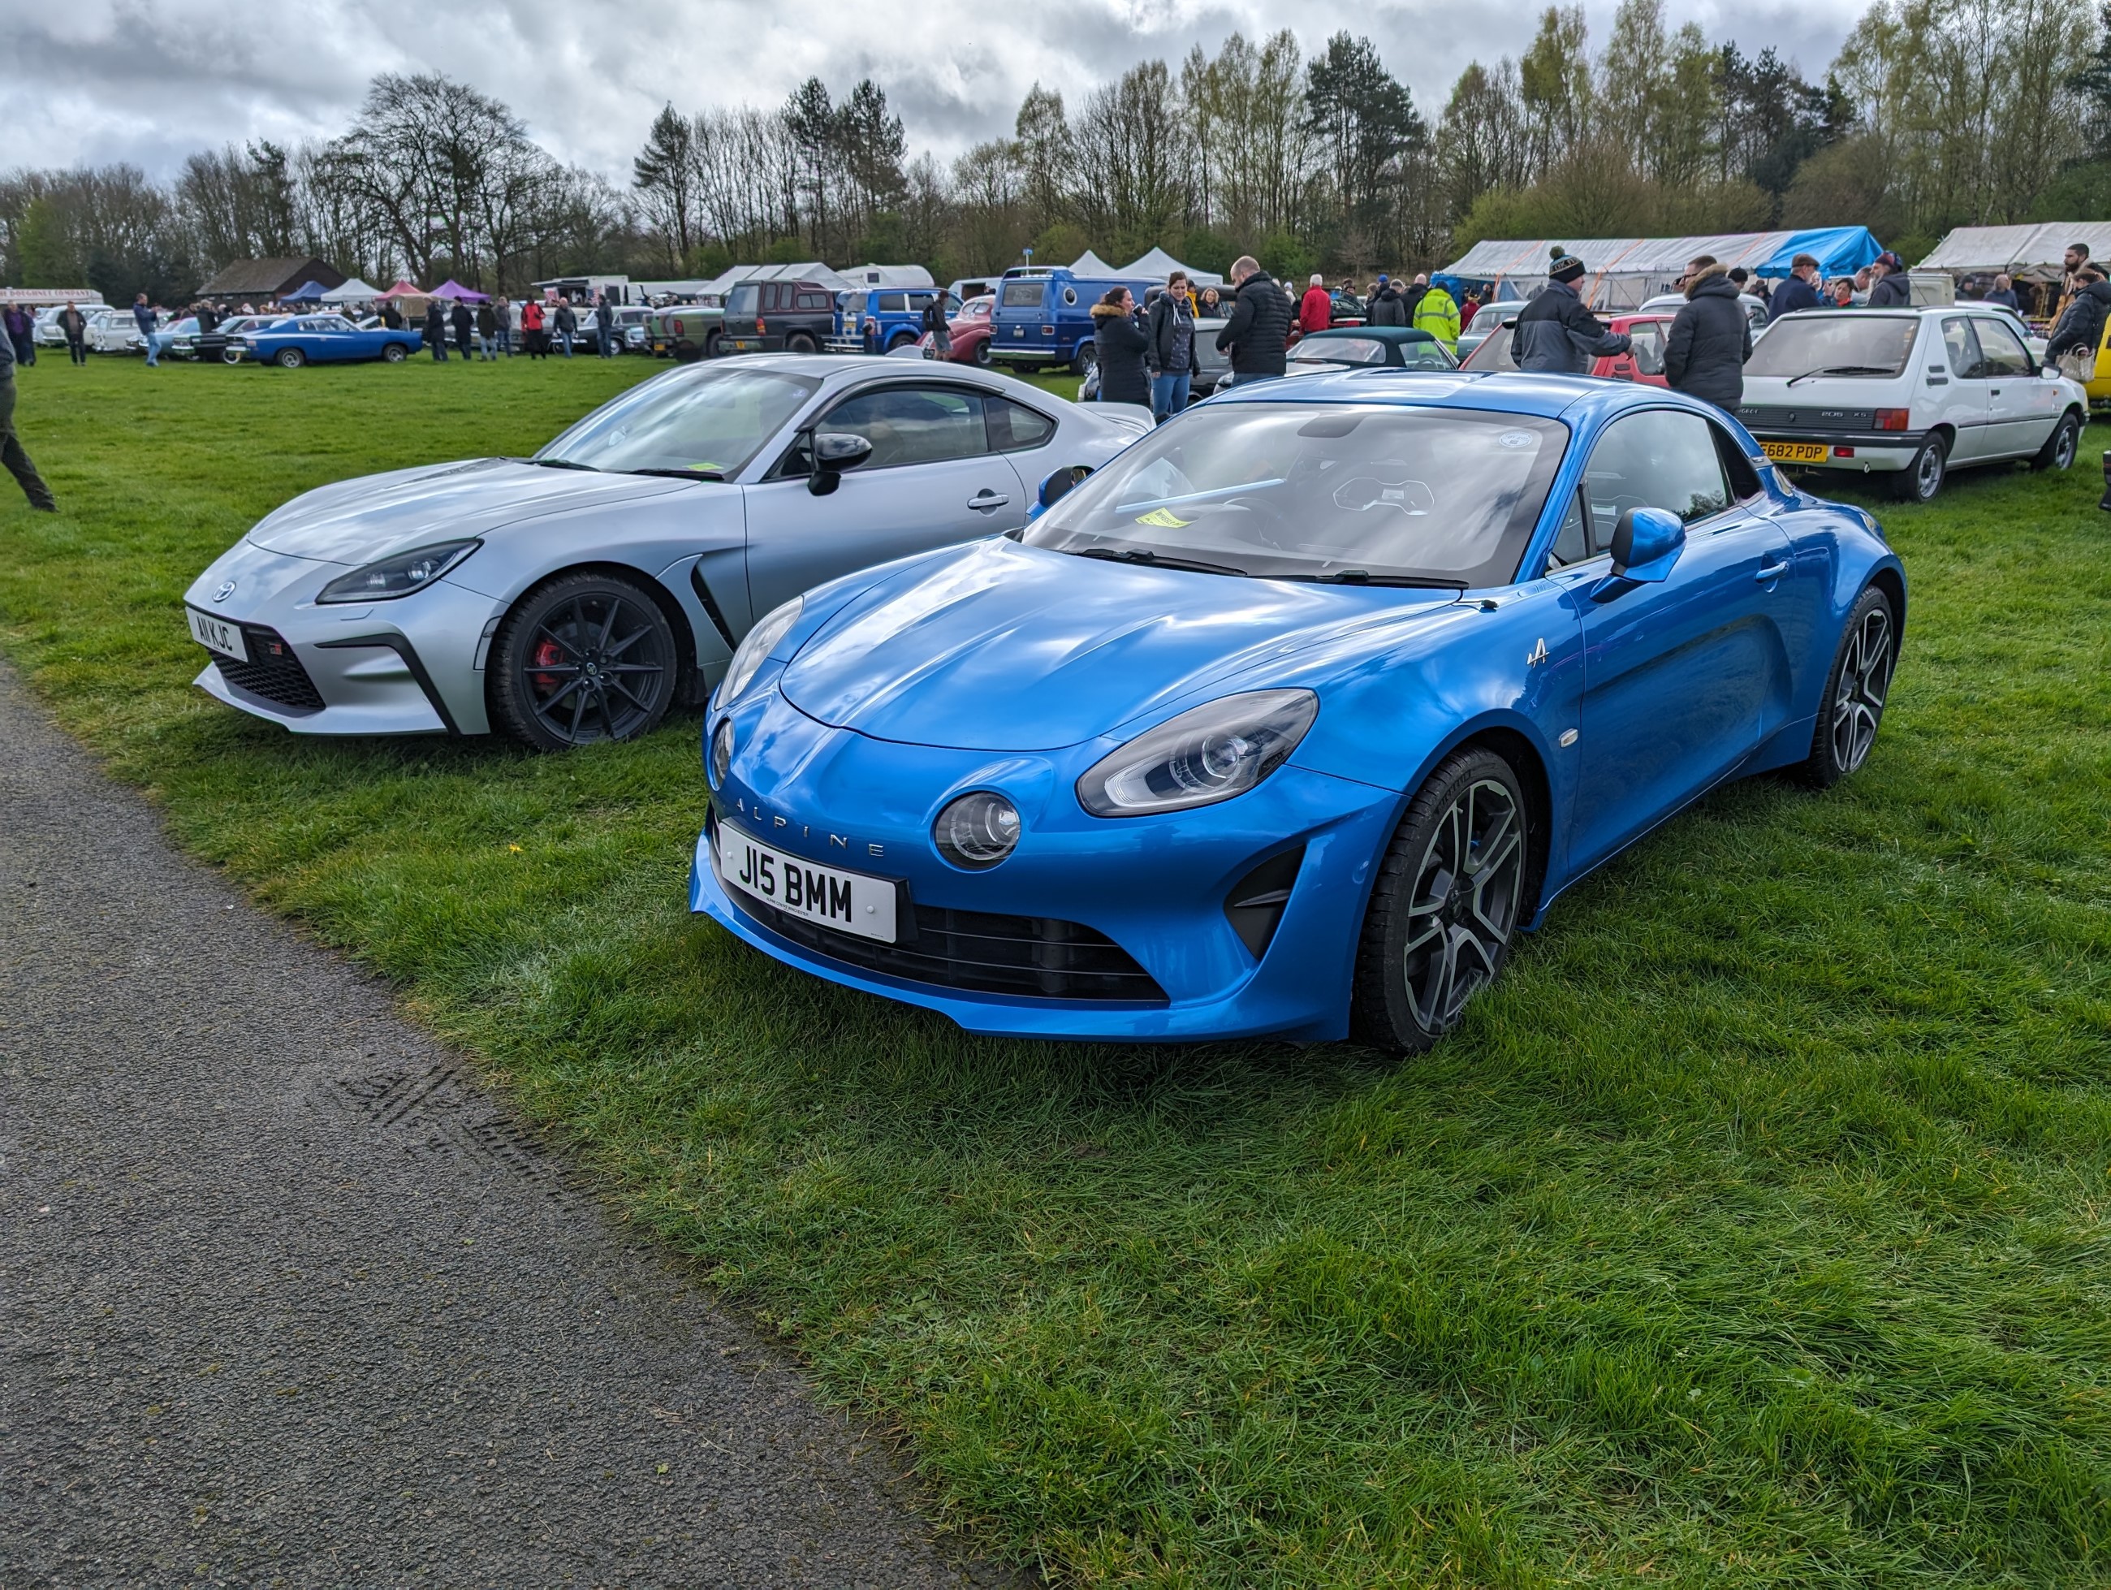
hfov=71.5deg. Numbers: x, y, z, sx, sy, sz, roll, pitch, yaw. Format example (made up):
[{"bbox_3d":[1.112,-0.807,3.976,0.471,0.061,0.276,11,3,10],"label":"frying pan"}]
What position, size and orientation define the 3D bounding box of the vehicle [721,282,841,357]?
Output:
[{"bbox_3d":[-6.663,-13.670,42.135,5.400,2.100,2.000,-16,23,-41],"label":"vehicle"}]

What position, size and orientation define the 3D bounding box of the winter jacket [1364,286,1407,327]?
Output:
[{"bbox_3d":[5.134,-7.322,22.421,0.540,0.800,0.360,1,18,3],"label":"winter jacket"}]

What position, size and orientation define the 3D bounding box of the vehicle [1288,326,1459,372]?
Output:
[{"bbox_3d":[3.422,-4.385,15.800,1.660,1.230,3.950,15,24,39],"label":"vehicle"}]

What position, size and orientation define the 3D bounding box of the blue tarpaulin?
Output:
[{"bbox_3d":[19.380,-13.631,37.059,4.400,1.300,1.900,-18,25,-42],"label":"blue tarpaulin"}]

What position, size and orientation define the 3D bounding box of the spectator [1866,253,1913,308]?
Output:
[{"bbox_3d":[7.742,-4.167,13.887,0.370,1.820,0.500,9,21,26],"label":"spectator"}]

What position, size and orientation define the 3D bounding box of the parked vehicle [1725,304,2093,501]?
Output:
[{"bbox_3d":[6.724,-3.095,11.488,3.710,1.370,1.580,-14,23,-36],"label":"parked vehicle"}]

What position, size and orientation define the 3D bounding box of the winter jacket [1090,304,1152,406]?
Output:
[{"bbox_3d":[0.537,-3.593,12.084,0.450,0.910,0.470,-6,19,-14],"label":"winter jacket"}]

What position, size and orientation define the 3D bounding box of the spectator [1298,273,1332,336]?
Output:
[{"bbox_3d":[4.033,-7.078,22.566,0.540,1.760,0.360,0,18,2],"label":"spectator"}]

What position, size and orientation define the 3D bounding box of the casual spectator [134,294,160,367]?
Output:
[{"bbox_3d":[-23.109,-11.900,37.566,0.570,1.760,0.500,-8,19,-23],"label":"casual spectator"}]

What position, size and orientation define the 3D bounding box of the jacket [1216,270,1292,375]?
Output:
[{"bbox_3d":[1.549,-3.682,11.423,0.530,0.740,0.410,-17,25,-40],"label":"jacket"}]

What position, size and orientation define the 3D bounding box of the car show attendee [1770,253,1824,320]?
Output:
[{"bbox_3d":[6.698,-4.008,13.487,0.380,1.820,0.520,-8,20,-23],"label":"car show attendee"}]

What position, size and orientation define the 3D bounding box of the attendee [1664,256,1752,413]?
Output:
[{"bbox_3d":[4.521,-2.850,10.240,0.560,1.760,0.360,-3,18,-8],"label":"attendee"}]

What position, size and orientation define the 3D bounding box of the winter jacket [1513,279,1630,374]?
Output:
[{"bbox_3d":[3.819,-3.397,10.860,0.580,0.780,0.620,-10,21,-25],"label":"winter jacket"}]

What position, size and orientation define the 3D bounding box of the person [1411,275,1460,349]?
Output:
[{"bbox_3d":[5.693,-6.723,21.869,0.660,1.780,0.420,1,18,5],"label":"person"}]

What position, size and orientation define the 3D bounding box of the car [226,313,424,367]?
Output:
[{"bbox_3d":[-19.655,-12.238,39.452,4.750,1.330,1.870,-18,25,-42],"label":"car"}]

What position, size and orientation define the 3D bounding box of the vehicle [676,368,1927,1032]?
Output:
[{"bbox_3d":[0.966,-0.522,3.999,1.840,1.250,4.180,15,22,42],"label":"vehicle"}]

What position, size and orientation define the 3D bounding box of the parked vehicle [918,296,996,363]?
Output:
[{"bbox_3d":[-1.433,-12.024,38.037,1.780,1.680,4.600,17,25,42],"label":"parked vehicle"}]

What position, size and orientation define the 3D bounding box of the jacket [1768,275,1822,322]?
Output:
[{"bbox_3d":[6.679,-4.321,13.320,0.360,0.750,0.520,-8,20,-23],"label":"jacket"}]

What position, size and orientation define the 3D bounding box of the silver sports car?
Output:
[{"bbox_3d":[-1.249,-1.170,6.154,1.800,1.300,4.265,15,22,42],"label":"silver sports car"}]

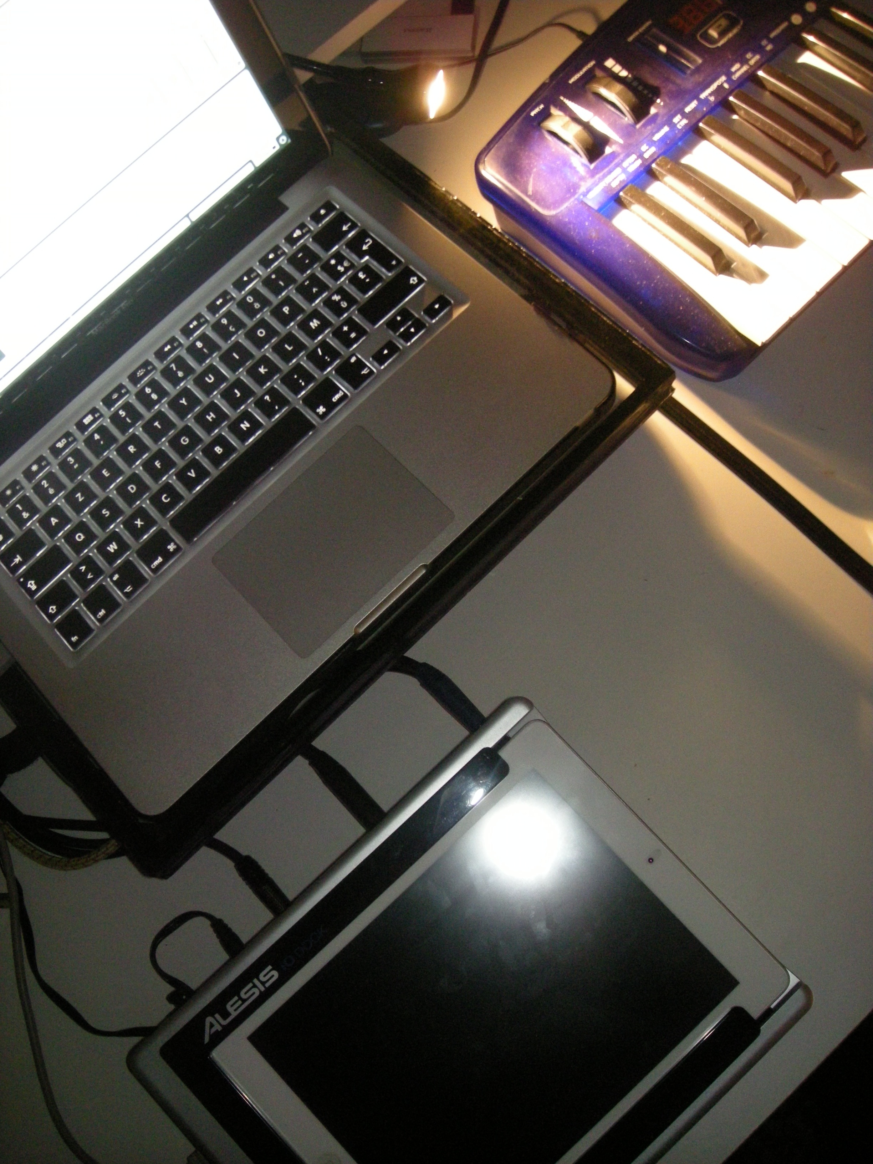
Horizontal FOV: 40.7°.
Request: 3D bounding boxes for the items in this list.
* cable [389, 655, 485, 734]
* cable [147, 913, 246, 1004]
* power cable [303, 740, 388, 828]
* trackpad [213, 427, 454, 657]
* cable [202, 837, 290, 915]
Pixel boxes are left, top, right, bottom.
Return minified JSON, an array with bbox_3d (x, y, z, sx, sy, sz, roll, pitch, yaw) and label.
[{"bbox_3d":[0.002,0.059,0.635,0.061,0.018,0.018,36,82,18],"label":"cable"},{"bbox_3d":[-0.131,0.196,0.625,0.040,0.028,0.056,39,83,18],"label":"cable"},{"bbox_3d":[-0.051,0.106,0.628,0.016,0.018,0.064,-43,71,-5],"label":"power cable"},{"bbox_3d":[-0.053,-0.022,0.605,0.105,0.005,0.077,-43,71,-5],"label":"trackpad"},{"bbox_3d":[-0.100,0.153,0.624,0.062,0.017,0.015,37,82,18],"label":"cable"}]

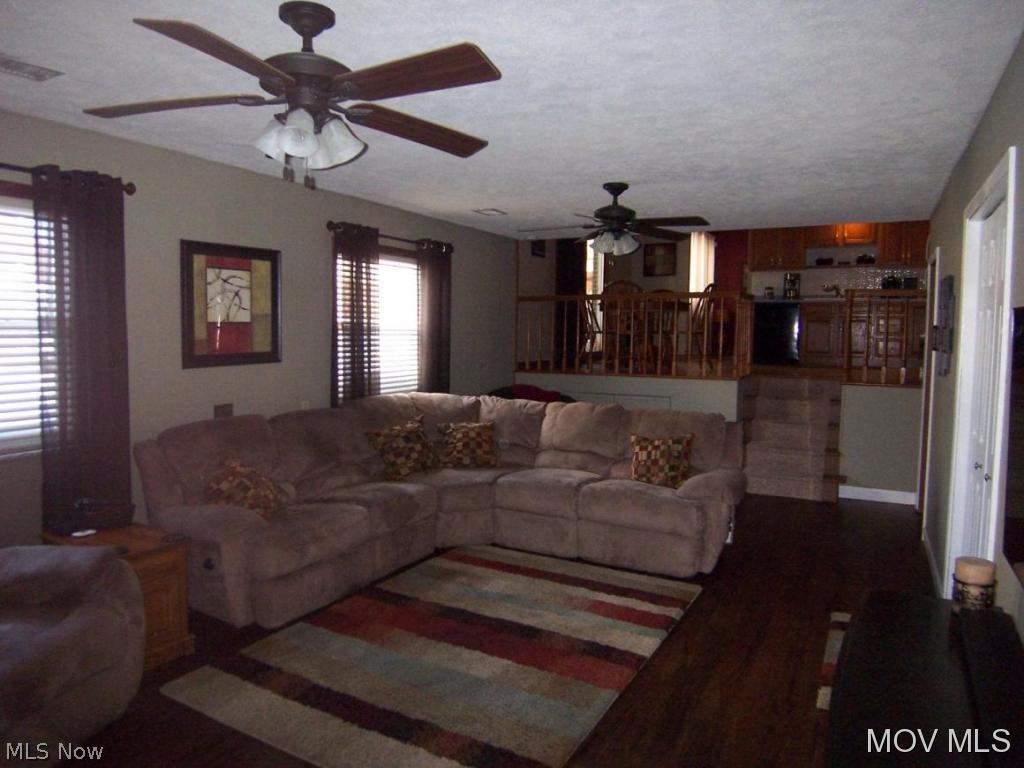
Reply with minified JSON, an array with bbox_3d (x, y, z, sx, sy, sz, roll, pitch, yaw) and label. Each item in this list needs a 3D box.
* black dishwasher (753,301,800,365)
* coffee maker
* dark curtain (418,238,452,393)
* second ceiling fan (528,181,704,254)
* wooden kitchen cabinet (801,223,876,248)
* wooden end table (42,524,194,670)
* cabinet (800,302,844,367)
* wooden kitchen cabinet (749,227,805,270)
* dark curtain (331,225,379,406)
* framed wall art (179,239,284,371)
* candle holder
[{"bbox_3d":[3.808,-0.721,9.796,0.600,0.860,0.600,3,5,28],"label":"black dishwasher"},{"bbox_3d":[3.955,-1.383,9.620,0.230,0.350,0.250,3,5,28],"label":"coffee maker"},{"bbox_3d":[-0.666,-0.195,5.930,0.100,2.050,0.470,3,5,28],"label":"dark curtain"},{"bbox_3d":[0.681,-1.082,4.483,1.320,0.470,1.320,3,5,28],"label":"second ceiling fan"},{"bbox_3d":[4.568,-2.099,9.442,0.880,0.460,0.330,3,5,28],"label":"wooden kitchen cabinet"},{"bbox_3d":[-1.829,0.981,3.142,0.600,0.540,0.340,3,5,28],"label":"wooden end table"},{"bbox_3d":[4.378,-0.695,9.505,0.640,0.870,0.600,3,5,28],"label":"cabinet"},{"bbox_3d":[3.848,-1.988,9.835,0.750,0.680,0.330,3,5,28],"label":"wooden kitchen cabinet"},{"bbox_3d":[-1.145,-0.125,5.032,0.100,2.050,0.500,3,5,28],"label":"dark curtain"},{"bbox_3d":[-1.688,-0.475,4.147,0.040,0.730,0.710,3,5,28],"label":"framed wall art"},{"bbox_3d":[1.287,0.584,1.896,0.112,0.085,0.112,3,5,28],"label":"candle holder"}]

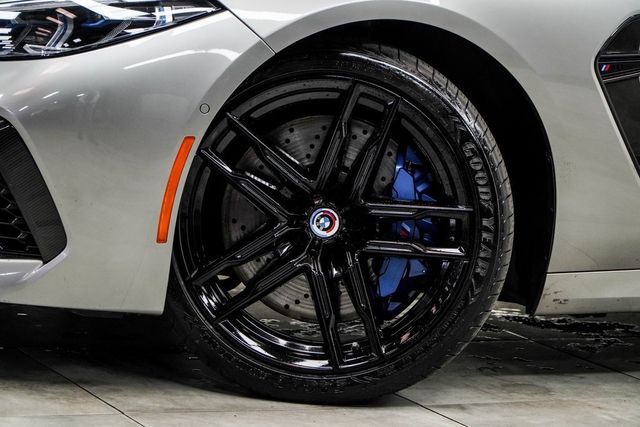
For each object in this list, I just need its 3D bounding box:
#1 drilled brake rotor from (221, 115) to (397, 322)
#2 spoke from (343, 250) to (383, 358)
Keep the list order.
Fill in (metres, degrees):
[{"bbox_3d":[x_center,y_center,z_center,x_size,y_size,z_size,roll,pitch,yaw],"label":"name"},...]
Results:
[{"bbox_3d":[0.011,0.011,3.735,0.380,0.380,0.042,4,4,2],"label":"drilled brake rotor"},{"bbox_3d":[0.078,0.162,3.626,0.028,0.192,0.045,-14,3,3],"label":"spoke"}]

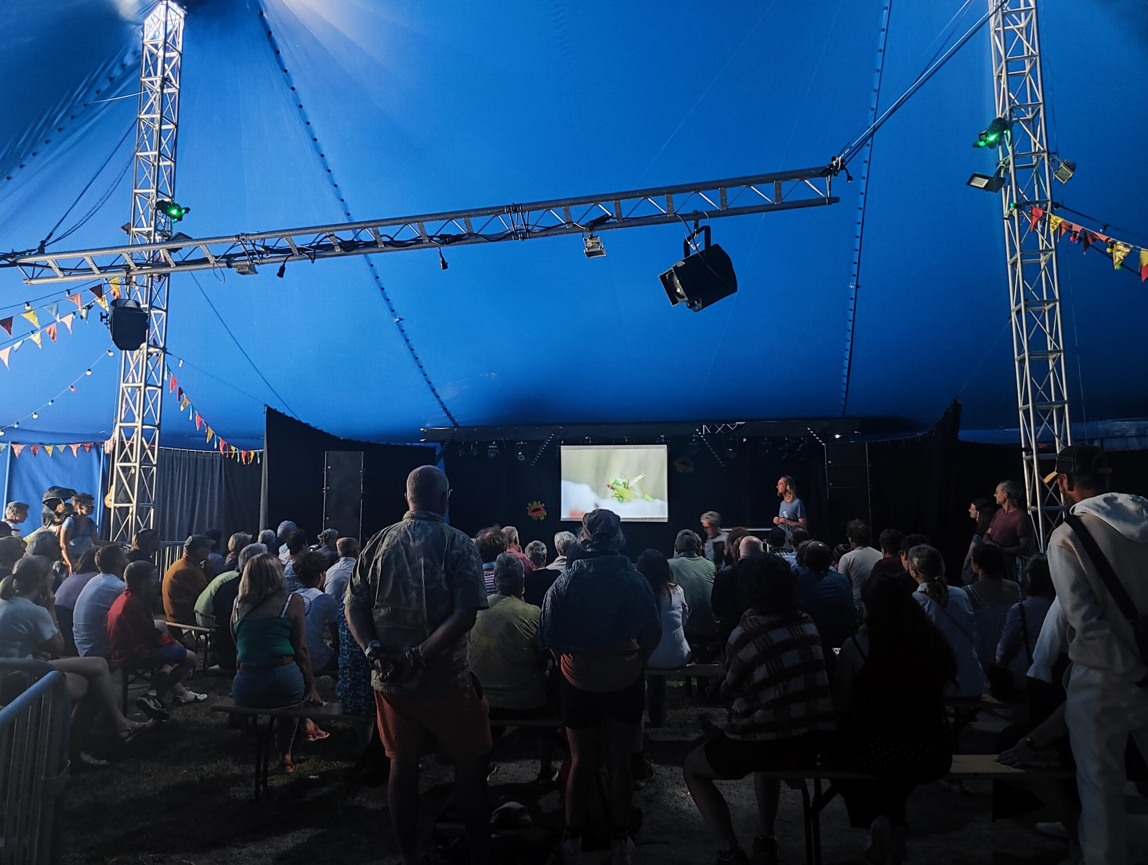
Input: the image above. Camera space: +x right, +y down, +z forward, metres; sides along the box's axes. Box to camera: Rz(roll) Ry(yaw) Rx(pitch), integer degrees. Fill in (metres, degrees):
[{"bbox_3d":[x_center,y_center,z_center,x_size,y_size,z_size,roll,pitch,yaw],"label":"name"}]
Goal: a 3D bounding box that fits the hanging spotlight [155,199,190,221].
[{"bbox_3d":[-5.657,-3.123,10.776,0.360,0.250,0.270,29,-4,7],"label":"hanging spotlight"}]

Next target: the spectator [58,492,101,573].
[{"bbox_3d":[-5.127,1.488,7.883,0.380,1.720,0.480,-1,-7,5],"label":"spectator"}]

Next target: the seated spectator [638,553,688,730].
[{"bbox_3d":[0.603,1.502,5.616,0.450,1.290,0.720,0,-7,-3],"label":"seated spectator"}]

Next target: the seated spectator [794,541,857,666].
[{"bbox_3d":[1.873,1.504,5.867,0.540,1.340,0.760,0,-7,-4],"label":"seated spectator"}]

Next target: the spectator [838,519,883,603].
[{"bbox_3d":[2.710,1.562,7.169,0.500,1.420,0.720,0,-7,-3],"label":"spectator"}]

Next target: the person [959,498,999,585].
[{"bbox_3d":[4.026,1.458,7.584,0.340,1.640,0.460,-2,-7,18],"label":"person"}]

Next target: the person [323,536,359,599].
[{"bbox_3d":[-2.151,1.707,7.641,0.500,1.335,0.800,-3,-7,22],"label":"person"}]

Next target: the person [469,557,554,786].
[{"bbox_3d":[-0.307,1.333,4.296,0.510,1.330,0.760,0,-7,3],"label":"person"}]

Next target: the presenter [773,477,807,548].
[{"bbox_3d":[2.743,1.442,9.699,0.400,1.790,0.480,3,-7,-23],"label":"presenter"}]

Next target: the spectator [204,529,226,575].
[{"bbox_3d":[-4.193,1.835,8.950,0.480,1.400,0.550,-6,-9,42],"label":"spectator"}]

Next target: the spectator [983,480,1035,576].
[{"bbox_3d":[3.920,1.319,6.895,0.380,1.780,0.520,0,-7,-2],"label":"spectator"}]

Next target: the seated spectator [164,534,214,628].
[{"bbox_3d":[-3.667,1.703,7.668,0.500,1.355,0.820,-6,-9,40],"label":"seated spectator"}]

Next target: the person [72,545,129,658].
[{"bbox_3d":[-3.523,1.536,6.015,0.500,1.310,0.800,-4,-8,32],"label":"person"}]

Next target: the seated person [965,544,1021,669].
[{"bbox_3d":[2.853,1.484,5.587,0.460,1.310,0.750,2,-7,-15],"label":"seated person"}]

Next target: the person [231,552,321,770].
[{"bbox_3d":[-1.623,1.341,4.361,0.470,1.314,0.720,-2,-7,13],"label":"person"}]

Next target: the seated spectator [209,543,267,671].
[{"bbox_3d":[-2.370,1.508,5.817,0.520,1.340,0.780,-3,-7,27],"label":"seated spectator"}]

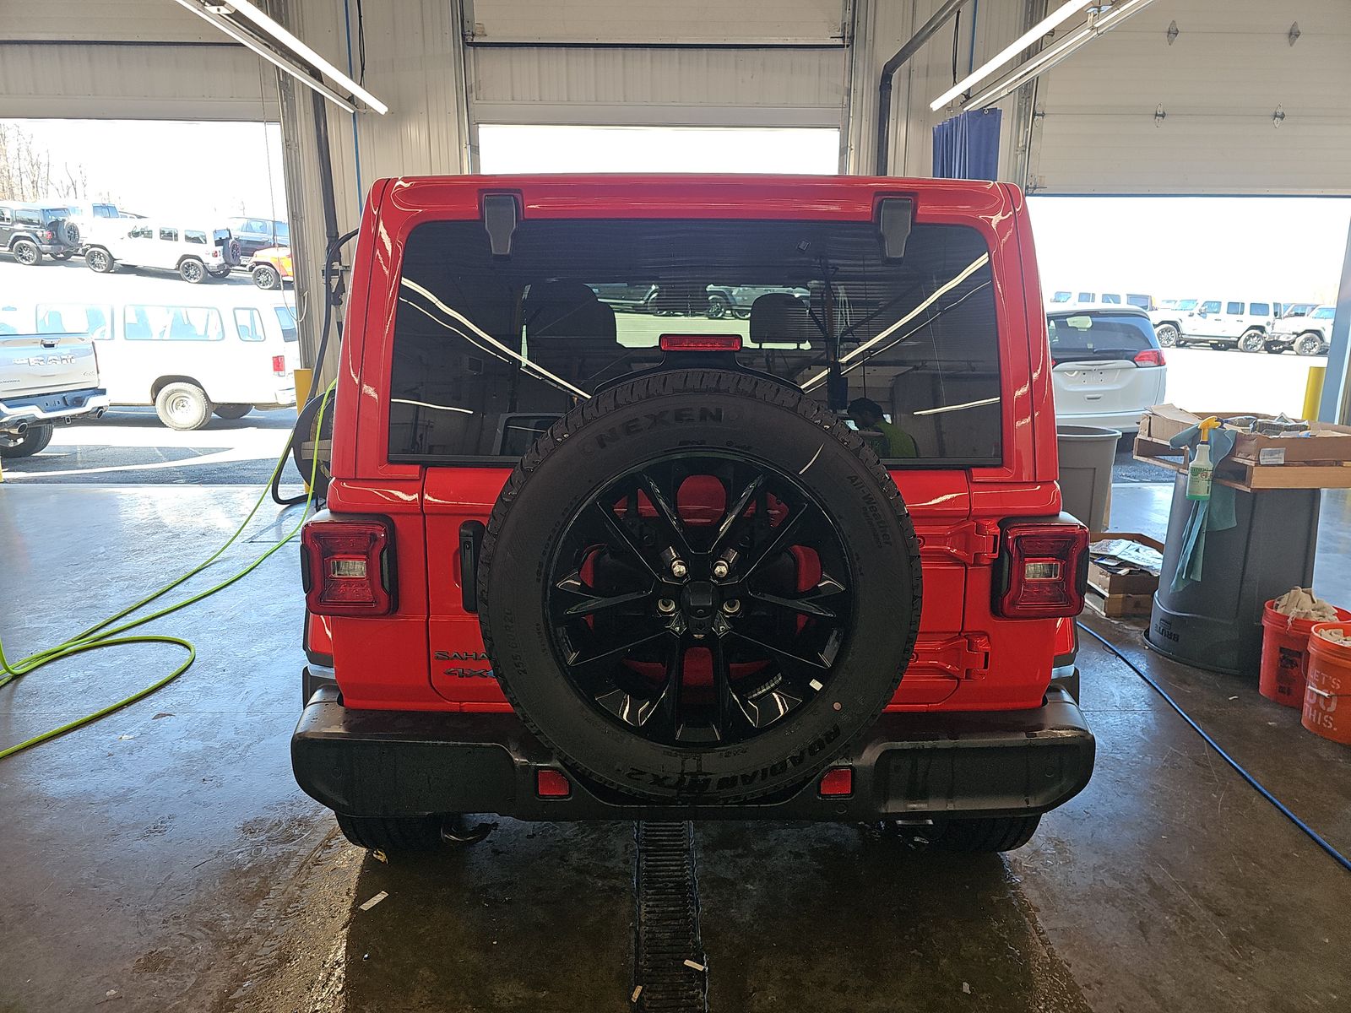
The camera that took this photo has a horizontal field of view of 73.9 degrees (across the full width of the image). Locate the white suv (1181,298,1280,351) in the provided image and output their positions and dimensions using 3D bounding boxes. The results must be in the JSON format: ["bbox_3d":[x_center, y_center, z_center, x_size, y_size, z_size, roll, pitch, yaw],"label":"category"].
[{"bbox_3d":[19.235,-6.659,32.580,4.780,1.850,1.880,3,12,1],"label":"white suv"}]

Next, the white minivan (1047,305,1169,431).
[{"bbox_3d":[4.469,-1.998,12.848,2.020,1.780,5.170,-2,12,-9],"label":"white minivan"}]

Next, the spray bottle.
[{"bbox_3d":[2.123,-0.193,3.600,0.115,0.330,0.090,0,12,-1],"label":"spray bottle"}]

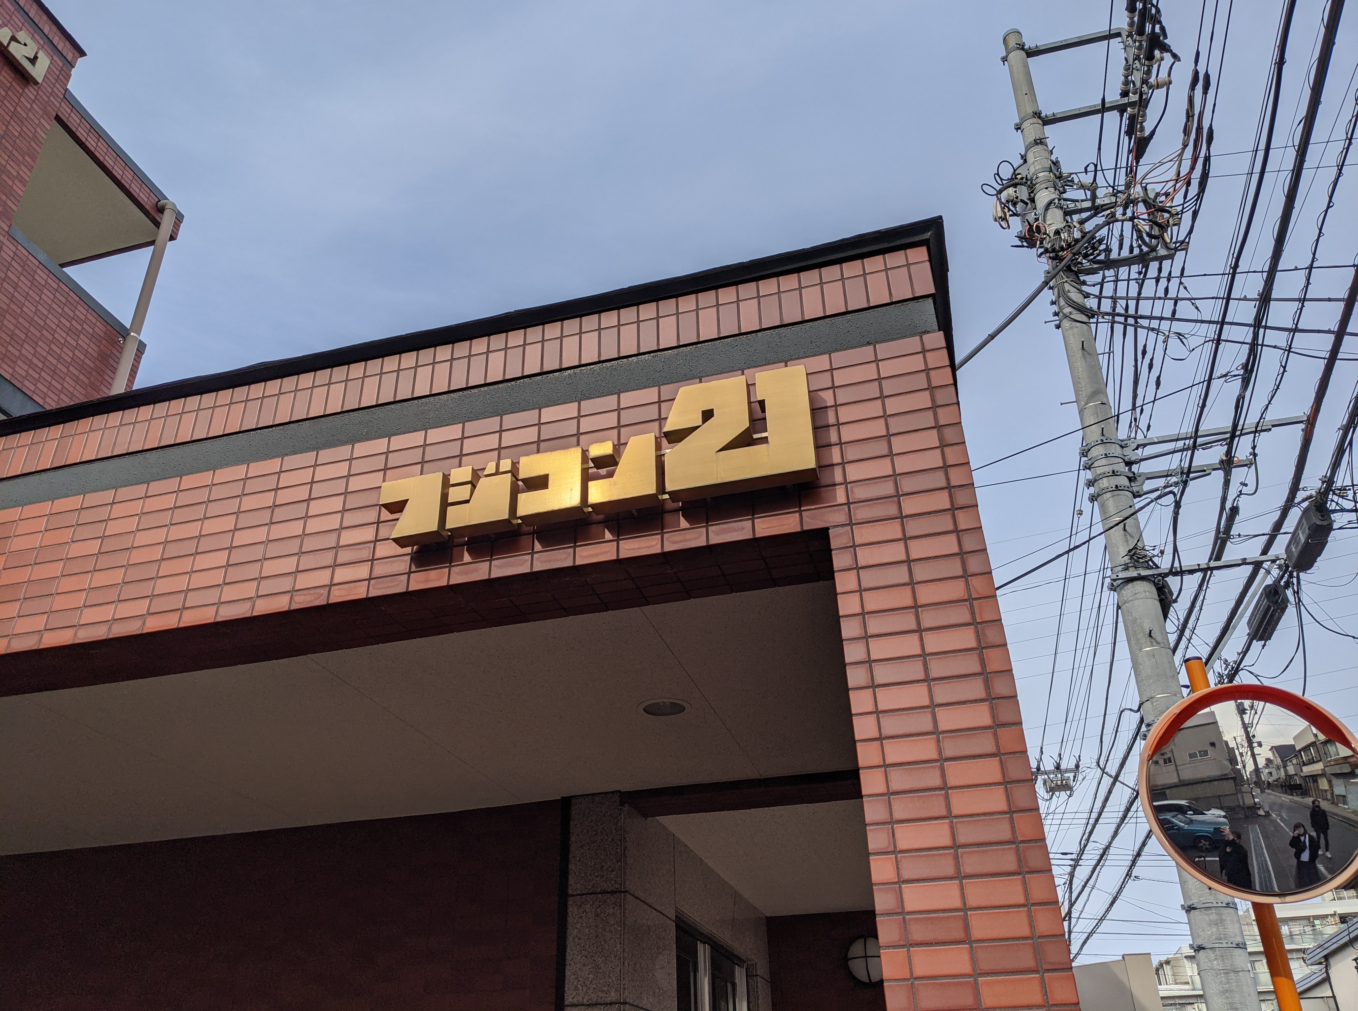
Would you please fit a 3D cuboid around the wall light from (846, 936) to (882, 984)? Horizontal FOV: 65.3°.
[{"bbox_3d":[1.009,2.419,5.644,0.240,0.240,0.130,-10,-32,12],"label":"wall light"}]

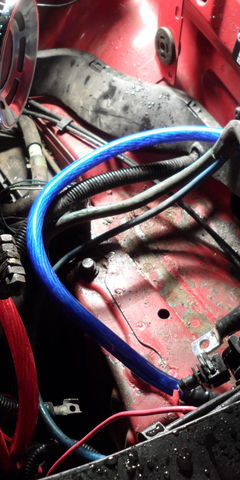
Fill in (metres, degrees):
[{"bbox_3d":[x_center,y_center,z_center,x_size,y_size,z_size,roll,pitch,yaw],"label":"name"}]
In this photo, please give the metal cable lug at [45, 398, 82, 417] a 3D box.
[{"bbox_3d":[-0.078,0.232,0.690,0.051,0.017,0.023,6,67,0],"label":"metal cable lug"}]

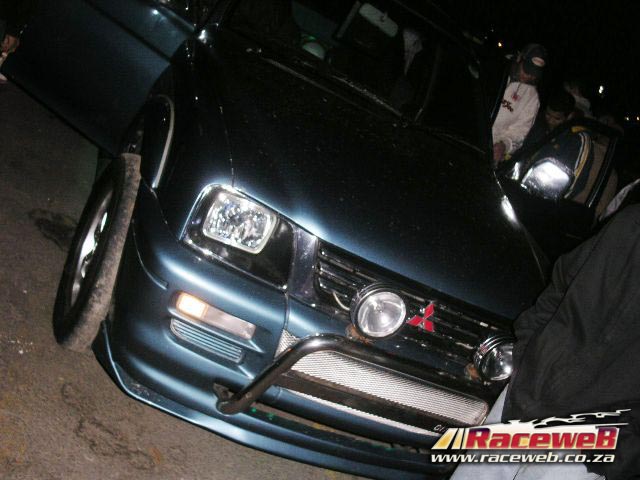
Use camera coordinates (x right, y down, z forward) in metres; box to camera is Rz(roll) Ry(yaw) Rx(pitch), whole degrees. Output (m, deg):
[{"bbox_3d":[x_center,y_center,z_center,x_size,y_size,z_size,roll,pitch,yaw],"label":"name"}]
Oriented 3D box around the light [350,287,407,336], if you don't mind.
[{"bbox_3d":[0.161,0.190,1.971,0.150,0.150,0.090,21,16,-22],"label":"light"}]

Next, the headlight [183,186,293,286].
[{"bbox_3d":[-0.219,-0.015,2.014,0.320,0.160,0.155,24,19,-15],"label":"headlight"}]

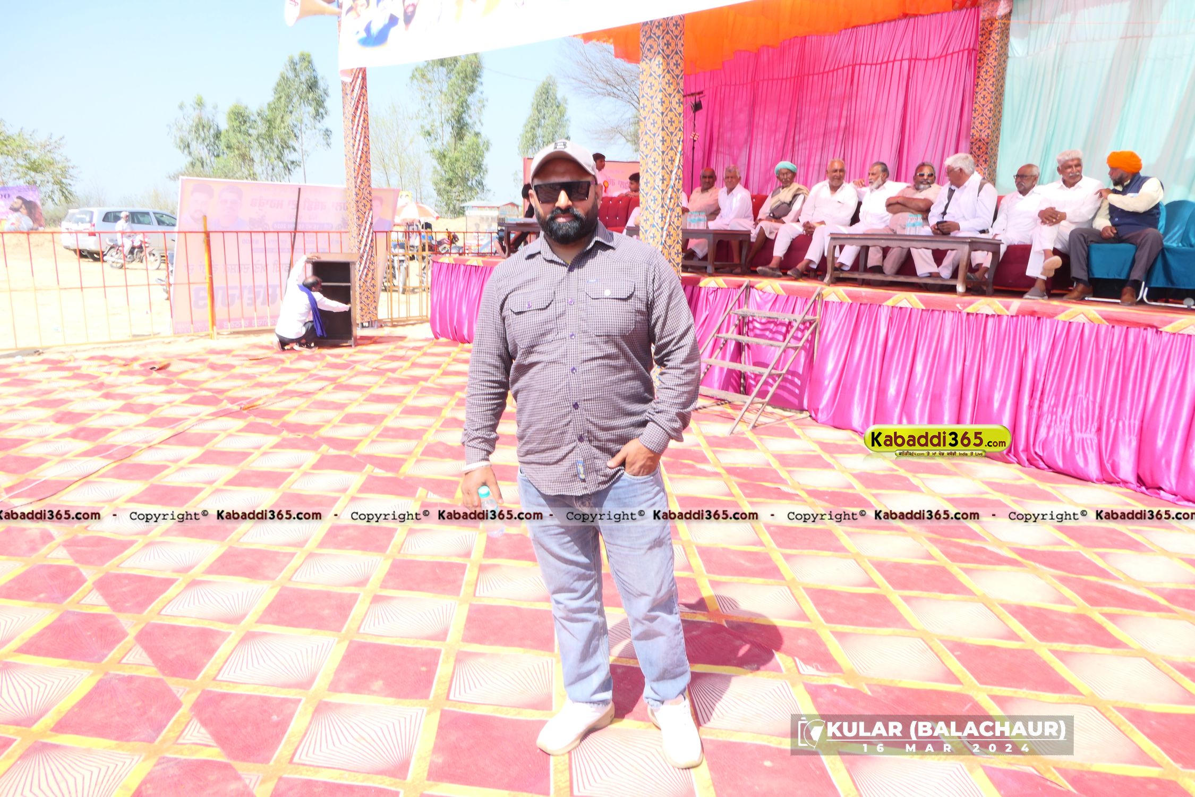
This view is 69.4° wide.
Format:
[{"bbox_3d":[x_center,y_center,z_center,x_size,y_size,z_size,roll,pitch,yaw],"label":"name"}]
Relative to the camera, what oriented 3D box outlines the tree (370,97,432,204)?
[{"bbox_3d":[-11.982,-13.827,53.354,4.000,9.100,4.000,1,11,0],"label":"tree"}]

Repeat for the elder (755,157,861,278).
[{"bbox_3d":[1.977,-1.689,8.070,0.600,1.100,0.880,11,15,40],"label":"elder"}]

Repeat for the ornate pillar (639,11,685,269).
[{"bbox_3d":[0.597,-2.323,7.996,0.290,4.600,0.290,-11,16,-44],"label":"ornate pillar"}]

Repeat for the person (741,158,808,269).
[{"bbox_3d":[1.832,-1.867,8.920,0.750,1.140,0.600,-9,15,-39],"label":"person"}]

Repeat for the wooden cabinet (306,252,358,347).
[{"bbox_3d":[-3.397,-1.284,11.075,0.620,1.190,0.450,-2,12,-11],"label":"wooden cabinet"}]

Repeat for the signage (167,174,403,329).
[{"bbox_3d":[-4.491,-2.021,12.596,3.040,2.380,0.050,-7,39,-37],"label":"signage"}]

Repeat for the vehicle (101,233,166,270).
[{"bbox_3d":[-14.228,-4.511,26.463,1.980,1.100,0.720,3,12,11],"label":"vehicle"}]

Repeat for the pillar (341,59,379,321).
[{"bbox_3d":[-3.560,-3.539,12.853,0.290,5.000,0.290,7,13,29],"label":"pillar"}]

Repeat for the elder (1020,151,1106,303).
[{"bbox_3d":[3.441,-1.295,6.367,0.700,1.080,0.580,-11,16,-43],"label":"elder"}]

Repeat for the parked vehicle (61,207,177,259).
[{"bbox_3d":[-16.439,-5.883,30.938,1.770,1.760,4.580,5,12,23],"label":"parked vehicle"}]

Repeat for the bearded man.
[{"bbox_3d":[-0.043,0.179,2.557,0.670,1.800,0.420,2,12,6],"label":"bearded man"}]

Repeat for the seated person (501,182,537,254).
[{"bbox_3d":[-1.044,-2.640,12.612,0.750,1.140,0.550,-9,15,-39],"label":"seated person"}]

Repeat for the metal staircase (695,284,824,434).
[{"bbox_3d":[1.211,-0.395,7.306,1.080,1.130,0.760,-9,15,-41],"label":"metal staircase"}]

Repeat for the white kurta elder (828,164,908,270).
[{"bbox_3d":[2.539,-1.660,8.079,0.650,1.100,0.750,11,16,43],"label":"white kurta elder"}]

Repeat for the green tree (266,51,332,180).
[{"bbox_3d":[-16.053,-13.205,46.302,3.800,10.400,3.800,0,12,0],"label":"green tree"}]

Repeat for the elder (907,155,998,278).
[{"bbox_3d":[2.971,-1.477,7.198,0.750,1.100,0.580,-8,14,-34],"label":"elder"}]

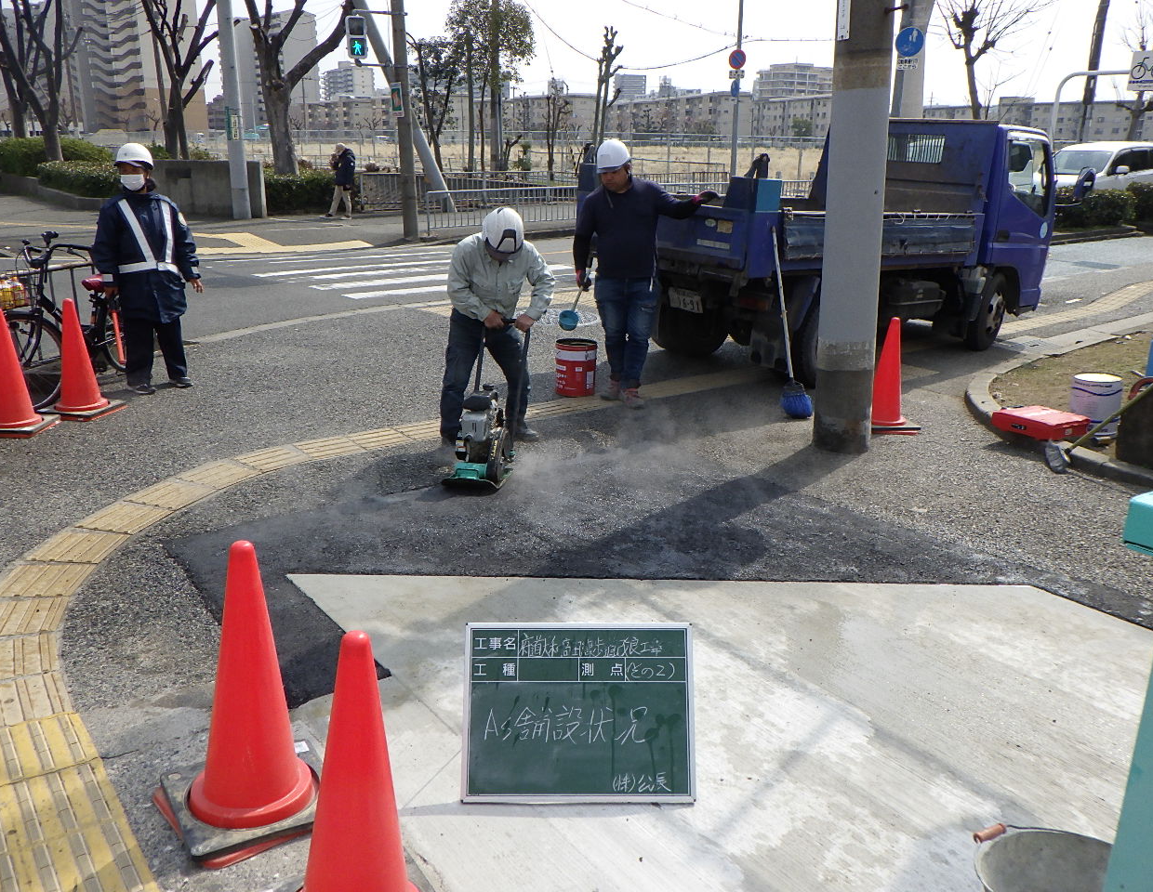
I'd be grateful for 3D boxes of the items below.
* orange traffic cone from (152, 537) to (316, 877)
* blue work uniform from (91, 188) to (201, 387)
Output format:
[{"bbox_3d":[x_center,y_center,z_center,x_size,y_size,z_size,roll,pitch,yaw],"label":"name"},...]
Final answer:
[{"bbox_3d":[-0.795,0.561,2.295,0.370,0.705,0.370,-10,20,-31],"label":"orange traffic cone"},{"bbox_3d":[-2.978,-1.099,6.622,0.620,1.310,0.390,-13,22,-38],"label":"blue work uniform"}]

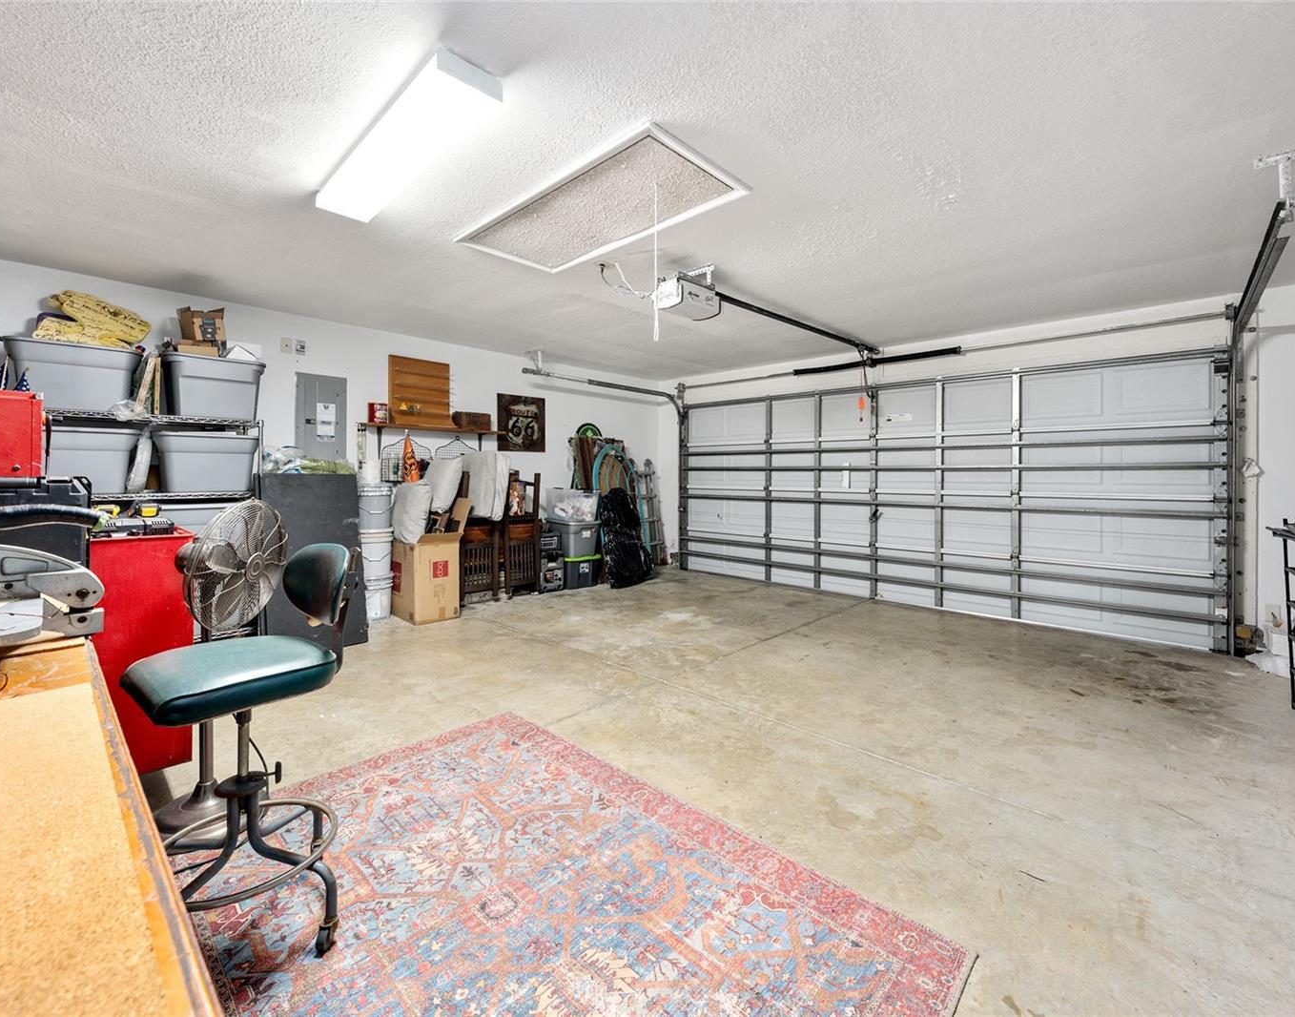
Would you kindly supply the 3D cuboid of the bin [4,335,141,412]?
[{"bbox_3d":[-3.342,-0.744,3.235,0.520,0.360,0.530,3,4,44],"label":"bin"}]

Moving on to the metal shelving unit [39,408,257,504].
[{"bbox_3d":[-3.191,0.199,3.484,0.500,1.555,1.220,3,4,44],"label":"metal shelving unit"}]

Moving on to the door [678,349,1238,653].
[{"bbox_3d":[2.213,-0.163,5.453,4.900,2.090,0.110,3,3,44],"label":"door"}]

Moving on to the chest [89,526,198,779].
[{"bbox_3d":[-2.123,0.576,1.931,0.470,0.975,0.740,3,4,44],"label":"chest"}]

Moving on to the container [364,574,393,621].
[{"bbox_3d":[-2.269,0.718,4.632,0.300,0.385,0.300,3,4,44],"label":"container"}]

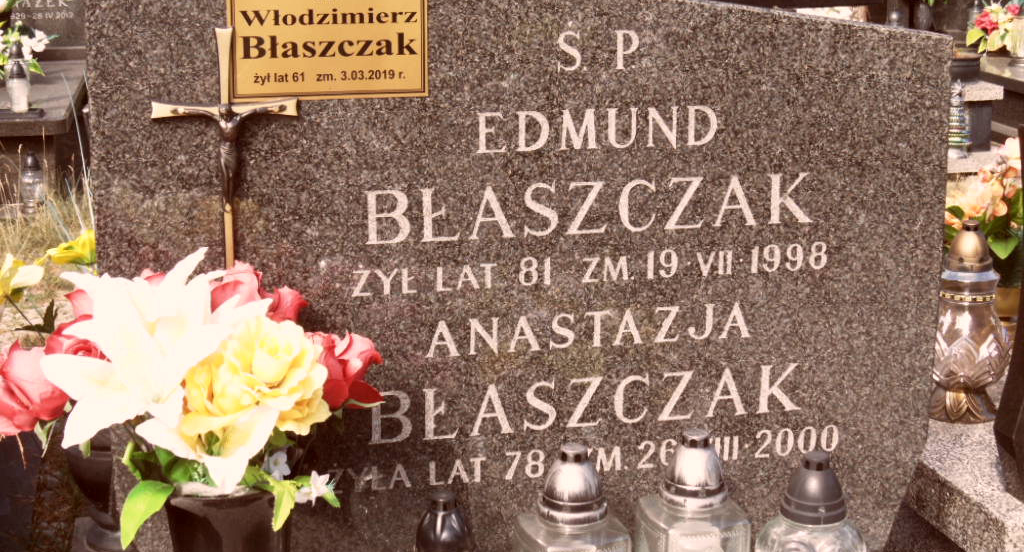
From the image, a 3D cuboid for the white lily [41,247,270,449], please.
[{"bbox_3d":[-0.330,0.066,1.370,0.210,0.185,0.110,-2,14,-7],"label":"white lily"}]

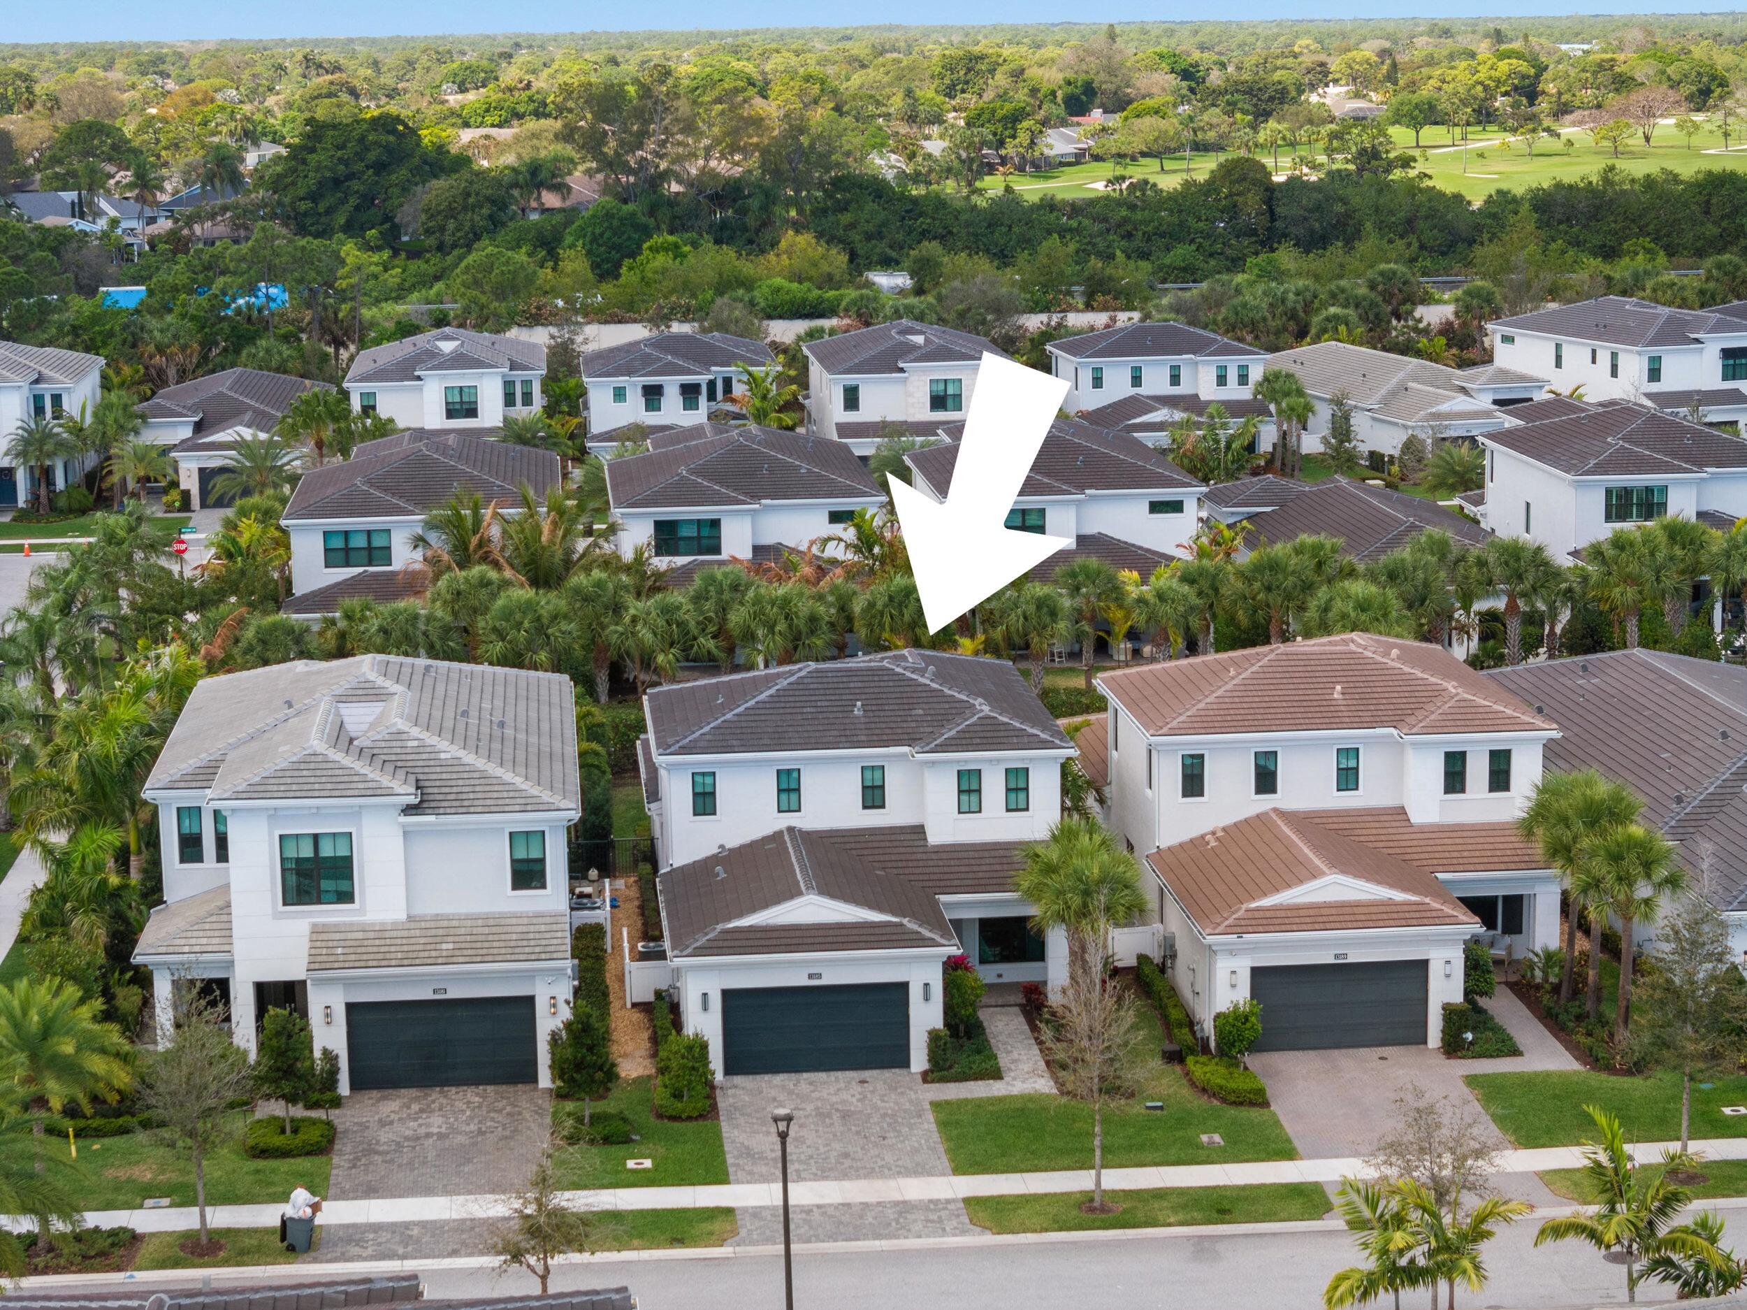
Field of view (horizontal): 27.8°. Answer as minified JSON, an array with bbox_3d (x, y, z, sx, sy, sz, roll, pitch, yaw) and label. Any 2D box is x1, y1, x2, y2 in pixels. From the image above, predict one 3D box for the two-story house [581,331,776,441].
[{"bbox_3d":[-11.976,-15.502,217.746,11.800,8.750,25.500,-2,10,-5],"label":"two-story house"}]

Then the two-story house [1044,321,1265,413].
[{"bbox_3d":[17.547,-16.308,219.282,12.100,8.750,26.900,-2,10,-5],"label":"two-story house"}]

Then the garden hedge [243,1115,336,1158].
[{"bbox_3d":[-14.571,12.019,88.414,2.250,0.620,1.550,-2,10,-5],"label":"garden hedge"}]

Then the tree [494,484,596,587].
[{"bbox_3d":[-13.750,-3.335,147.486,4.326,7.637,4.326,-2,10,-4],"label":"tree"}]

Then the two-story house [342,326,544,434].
[{"bbox_3d":[-26.155,-15.545,218.140,11.800,9.300,23.000,-2,10,-5],"label":"two-story house"}]

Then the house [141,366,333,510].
[{"bbox_3d":[-40.277,-14.111,220.056,11.800,6.200,32.000,-2,10,-5],"label":"house"}]

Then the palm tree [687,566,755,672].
[{"bbox_3d":[-5.945,-0.298,139.639,2.690,6.280,2.690,-2,10,-5],"label":"palm tree"}]

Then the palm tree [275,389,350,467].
[{"bbox_3d":[-32.079,-11.714,202.164,4.136,7.065,4.136,-2,10,-4],"label":"palm tree"}]

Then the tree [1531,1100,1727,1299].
[{"bbox_3d":[14.886,12.050,69.864,3.720,6.480,3.720,-2,10,-5],"label":"tree"}]

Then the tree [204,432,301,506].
[{"bbox_3d":[-33.468,-8.981,191.025,5.025,6.100,5.025,-2,10,-5],"label":"tree"}]

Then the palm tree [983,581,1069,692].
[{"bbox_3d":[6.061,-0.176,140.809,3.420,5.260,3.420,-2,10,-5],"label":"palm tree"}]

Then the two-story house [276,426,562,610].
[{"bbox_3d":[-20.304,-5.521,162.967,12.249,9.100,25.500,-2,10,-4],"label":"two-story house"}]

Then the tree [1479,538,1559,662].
[{"bbox_3d":[26.021,-1.414,142.498,3.290,6.490,3.290,-2,10,-5],"label":"tree"}]

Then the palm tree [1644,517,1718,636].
[{"bbox_3d":[32.961,-2.106,144.569,3.000,6.910,3.000,-2,10,-5],"label":"palm tree"}]

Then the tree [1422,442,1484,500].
[{"bbox_3d":[33.848,-10.911,205.397,3.808,2.964,3.808,-2,10,-4],"label":"tree"}]

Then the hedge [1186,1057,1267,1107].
[{"bbox_3d":[9.087,10.935,91.324,1.700,0.550,3.350,-2,10,-5],"label":"hedge"}]

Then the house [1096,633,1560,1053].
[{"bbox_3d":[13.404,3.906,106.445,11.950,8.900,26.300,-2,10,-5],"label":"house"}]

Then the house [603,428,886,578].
[{"bbox_3d":[-6.053,-5.969,162.799,12.000,9.300,29.000,-2,10,-5],"label":"house"}]

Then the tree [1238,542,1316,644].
[{"bbox_3d":[16.155,-1.160,141.599,3.160,6.610,3.160,-2,10,-5],"label":"tree"}]

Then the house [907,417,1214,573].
[{"bbox_3d":[8.017,-6.344,162.921,11.900,9.350,26.000,-2,10,-5],"label":"house"}]

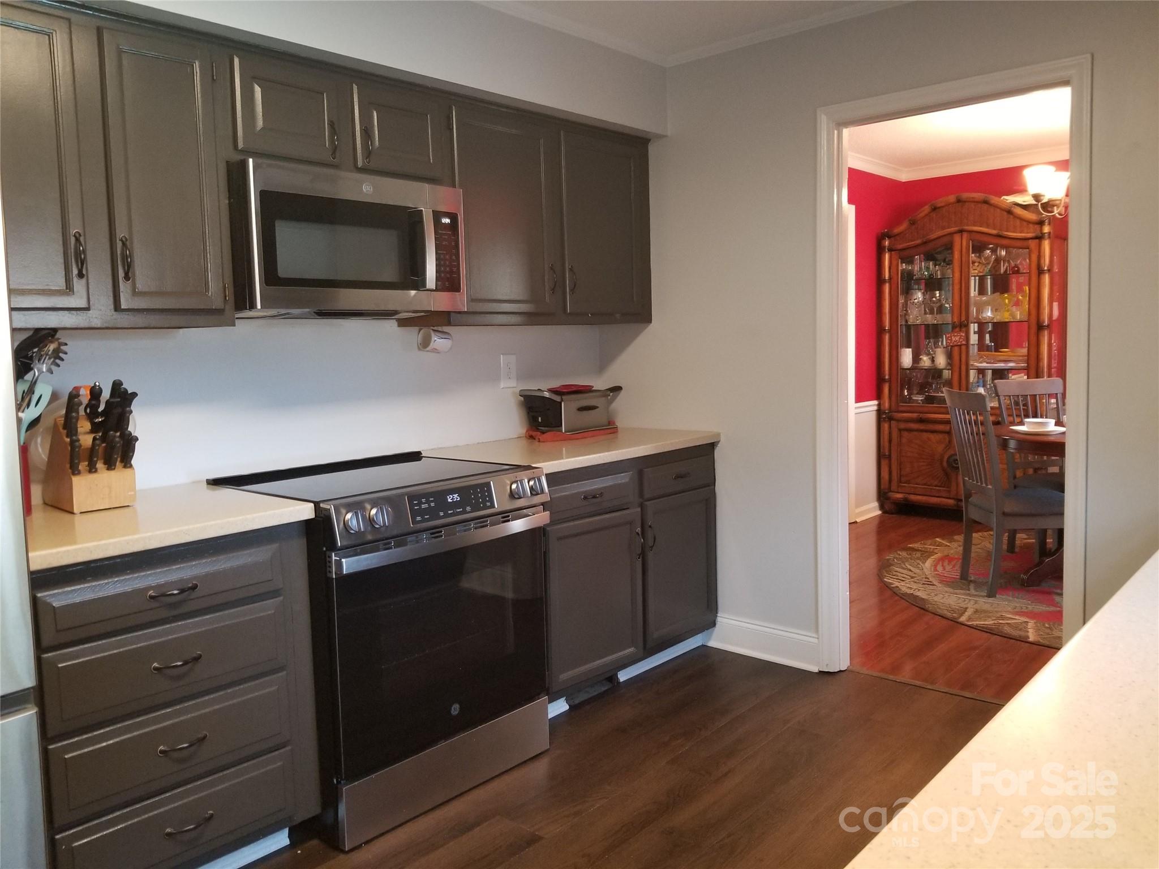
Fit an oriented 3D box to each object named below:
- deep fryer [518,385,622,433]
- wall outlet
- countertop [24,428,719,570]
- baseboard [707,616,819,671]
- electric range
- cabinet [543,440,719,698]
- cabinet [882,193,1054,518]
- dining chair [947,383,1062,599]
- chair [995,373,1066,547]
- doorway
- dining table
[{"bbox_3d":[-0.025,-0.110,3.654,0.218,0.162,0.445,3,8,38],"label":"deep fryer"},{"bbox_3d":[-0.289,-0.262,3.605,0.009,0.137,0.087,4,8,43],"label":"wall outlet"},{"bbox_3d":[-0.516,0.122,2.902,0.662,0.036,2.540,4,8,43],"label":"countertop"},{"bbox_3d":[0.738,0.845,3.562,0.525,0.141,0.020,4,8,43],"label":"baseboard"},{"bbox_3d":[-0.602,0.579,2.717,0.750,0.928,0.754,4,8,43],"label":"electric range"},{"bbox_3d":[-0.031,0.469,3.467,0.625,0.805,1.125,4,8,43],"label":"cabinet"},{"bbox_3d":[2.717,-0.518,6.060,1.110,2.210,0.410,4,8,43],"label":"cabinet"},{"bbox_3d":[2.172,0.282,4.345,0.540,1.000,0.470,-1,6,3],"label":"dining chair"},{"bbox_3d":[2.711,0.212,4.854,0.470,1.000,0.540,-3,6,-11],"label":"chair"},{"bbox_3d":[1.268,-0.107,3.019,0.893,2.115,0.130,4,8,43],"label":"doorway"},{"bbox_3d":[2.778,0.368,4.539,1.230,0.762,1.230,4,8,43],"label":"dining table"}]

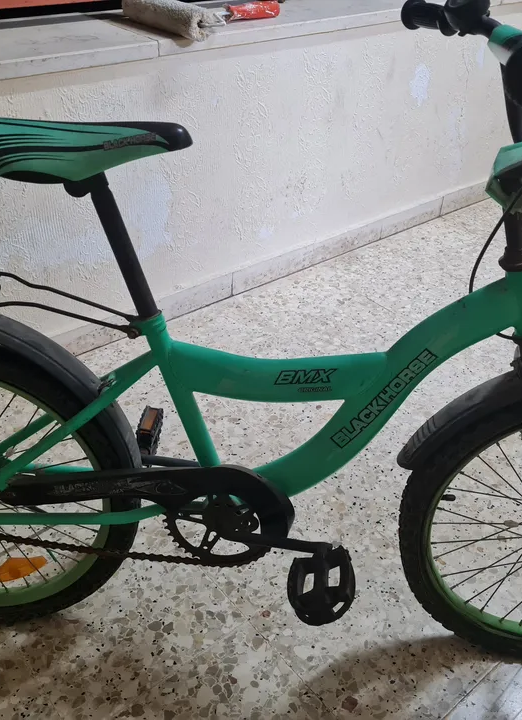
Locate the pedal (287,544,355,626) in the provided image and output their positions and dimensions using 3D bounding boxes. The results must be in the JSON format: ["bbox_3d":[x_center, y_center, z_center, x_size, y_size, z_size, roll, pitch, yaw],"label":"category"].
[{"bbox_3d":[0.078,0.285,0.920,0.082,0.027,0.100,-16,24,9],"label":"pedal"}]

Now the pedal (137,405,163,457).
[{"bbox_3d":[-0.177,0.121,1.142,0.027,0.062,0.085,7,25,-1],"label":"pedal"}]

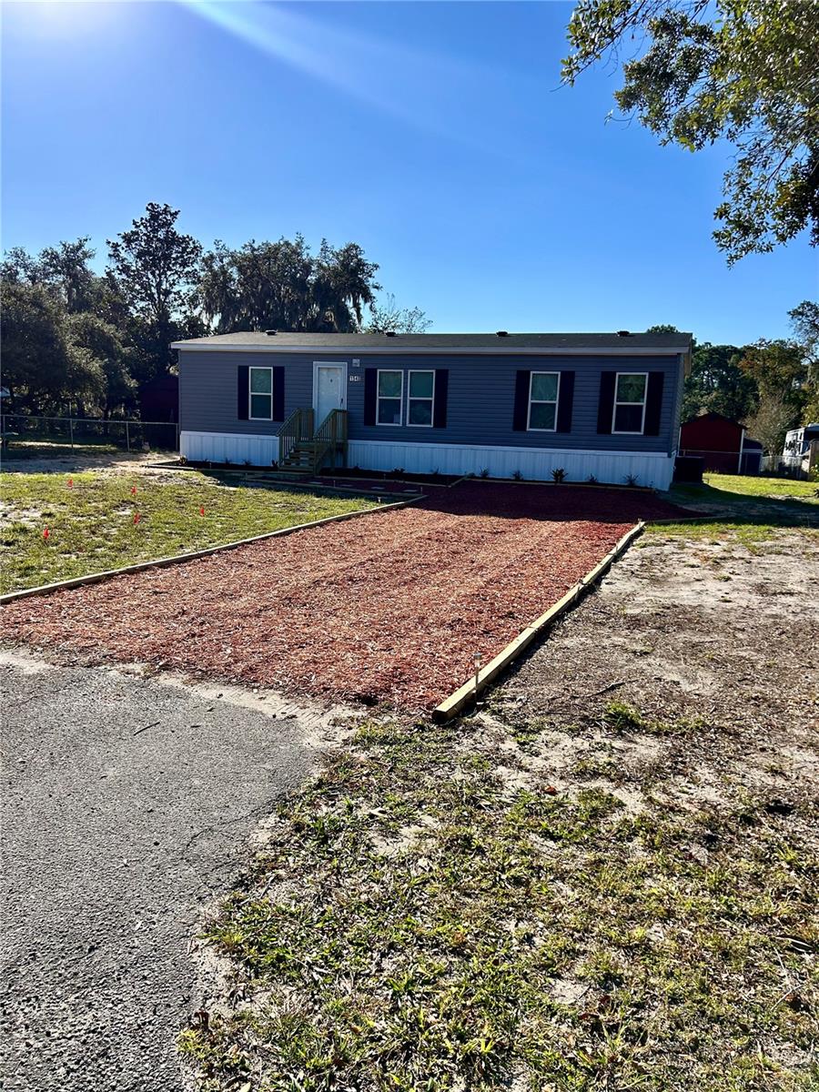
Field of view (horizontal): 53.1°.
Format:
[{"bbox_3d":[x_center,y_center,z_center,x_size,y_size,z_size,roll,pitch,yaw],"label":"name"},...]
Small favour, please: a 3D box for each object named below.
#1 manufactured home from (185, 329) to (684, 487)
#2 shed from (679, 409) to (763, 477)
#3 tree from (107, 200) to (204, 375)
[{"bbox_3d":[1.067,-4.643,26.155,14.800,4.250,7.800,5,9,19],"label":"manufactured home"},{"bbox_3d":[14.839,-5.127,40.302,3.470,2.840,3.600,5,9,19],"label":"shed"},{"bbox_3d":[-13.980,-11.932,44.559,5.260,12.790,5.260,-1,9,-17],"label":"tree"}]

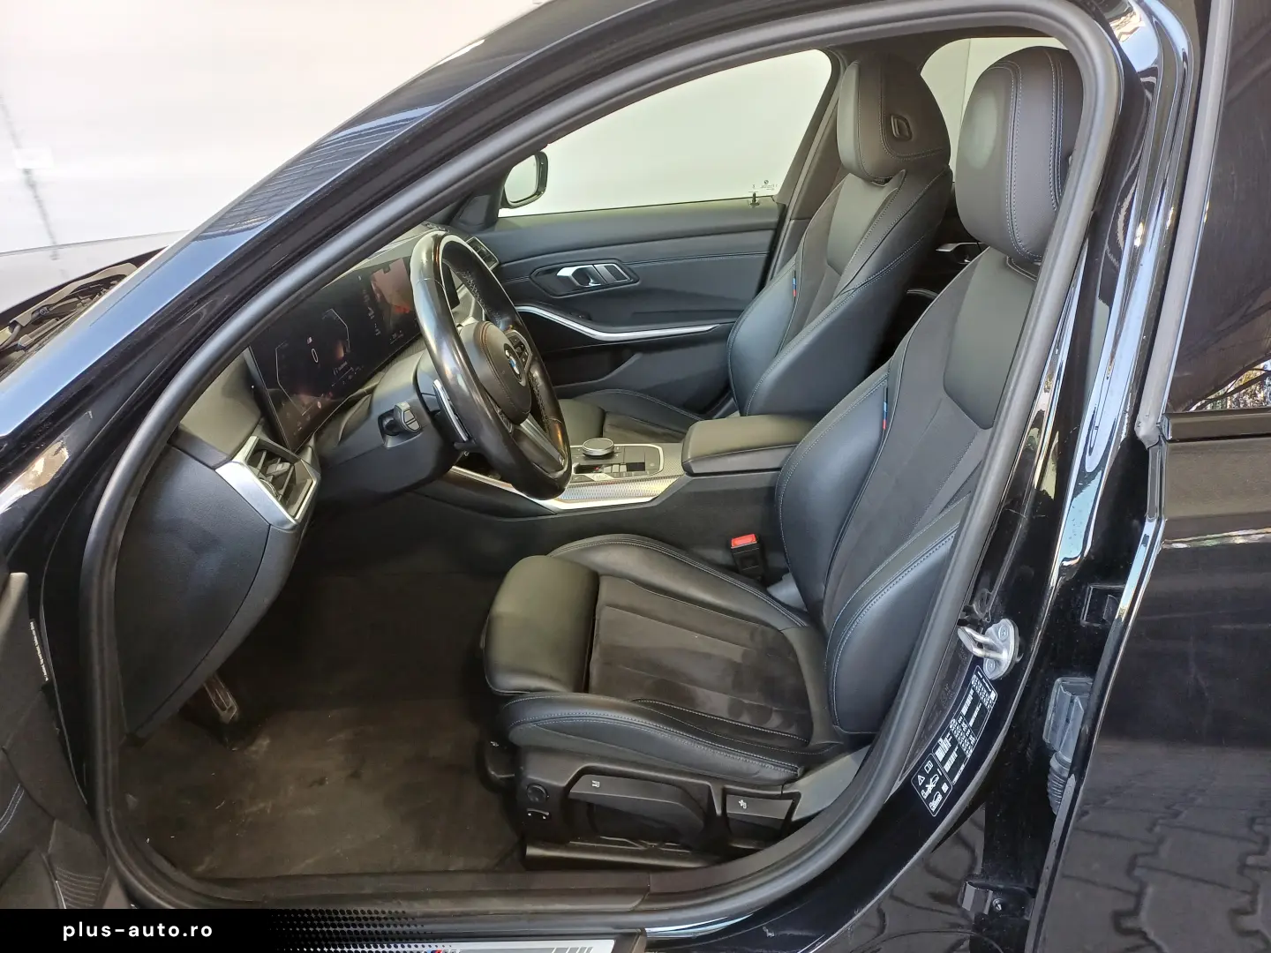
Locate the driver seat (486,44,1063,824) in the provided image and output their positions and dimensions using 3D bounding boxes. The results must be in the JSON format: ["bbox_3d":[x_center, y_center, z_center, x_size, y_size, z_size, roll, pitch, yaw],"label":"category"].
[{"bbox_3d":[0.170,-0.042,1.191,0.788,0.923,0.546,-1,23,0],"label":"driver seat"}]

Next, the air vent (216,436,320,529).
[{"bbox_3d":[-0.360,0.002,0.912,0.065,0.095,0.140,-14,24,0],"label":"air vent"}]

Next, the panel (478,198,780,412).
[{"bbox_3d":[-0.092,-0.364,2.221,0.870,0.561,0.134,-1,23,0],"label":"panel"}]

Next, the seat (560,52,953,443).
[{"bbox_3d":[0.176,-0.358,1.885,0.788,0.920,0.546,-1,23,0],"label":"seat"}]

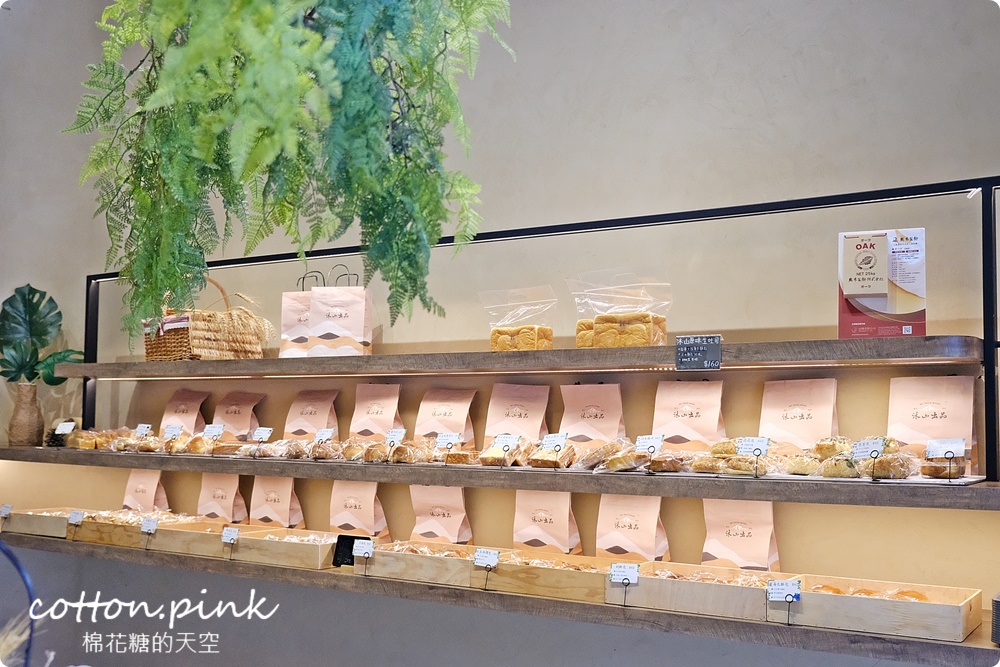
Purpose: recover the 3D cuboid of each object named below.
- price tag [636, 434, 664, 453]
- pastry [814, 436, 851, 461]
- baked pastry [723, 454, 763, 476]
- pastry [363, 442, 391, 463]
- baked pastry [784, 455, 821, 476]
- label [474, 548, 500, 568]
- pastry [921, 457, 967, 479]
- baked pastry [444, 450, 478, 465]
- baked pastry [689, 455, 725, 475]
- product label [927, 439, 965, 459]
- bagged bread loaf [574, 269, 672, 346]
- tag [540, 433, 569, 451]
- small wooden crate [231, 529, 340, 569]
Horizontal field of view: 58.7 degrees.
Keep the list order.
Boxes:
[{"bbox_3d":[0.389,0.285,2.302,0.076,0.047,0.008,-3,-30,30],"label":"price tag"},{"bbox_3d":[0.923,0.319,2.467,0.098,0.060,0.097,-3,-5,30],"label":"pastry"},{"bbox_3d":[0.700,0.379,2.544,0.110,0.055,0.100,-3,-5,29],"label":"baked pastry"},{"bbox_3d":[-0.393,0.382,2.831,0.072,0.050,0.075,-3,-5,30],"label":"pastry"},{"bbox_3d":[0.836,0.363,2.457,0.096,0.053,0.095,-3,-5,30],"label":"baked pastry"},{"bbox_3d":[-0.037,0.633,2.508,0.076,0.048,0.008,-3,-23,30],"label":"label"},{"bbox_3d":[1.031,0.308,2.066,0.090,0.057,0.090,-3,-5,30],"label":"pastry"},{"bbox_3d":[-0.116,0.407,2.921,0.096,0.043,0.075,-3,-5,30],"label":"baked pastry"},{"bbox_3d":[0.545,0.341,2.311,0.080,0.045,0.080,-3,-5,30],"label":"baked pastry"},{"bbox_3d":[1.091,0.282,2.174,0.086,0.050,0.008,-5,-37,29],"label":"product label"},{"bbox_3d":[0.349,-0.067,2.493,0.245,0.220,0.130,-3,-5,30],"label":"bagged bread loaf"},{"bbox_3d":[0.168,0.332,2.735,0.081,0.053,0.006,-3,-31,29],"label":"tag"},{"bbox_3d":[-0.741,0.776,3.246,0.440,0.082,0.270,-3,-5,30],"label":"small wooden crate"}]

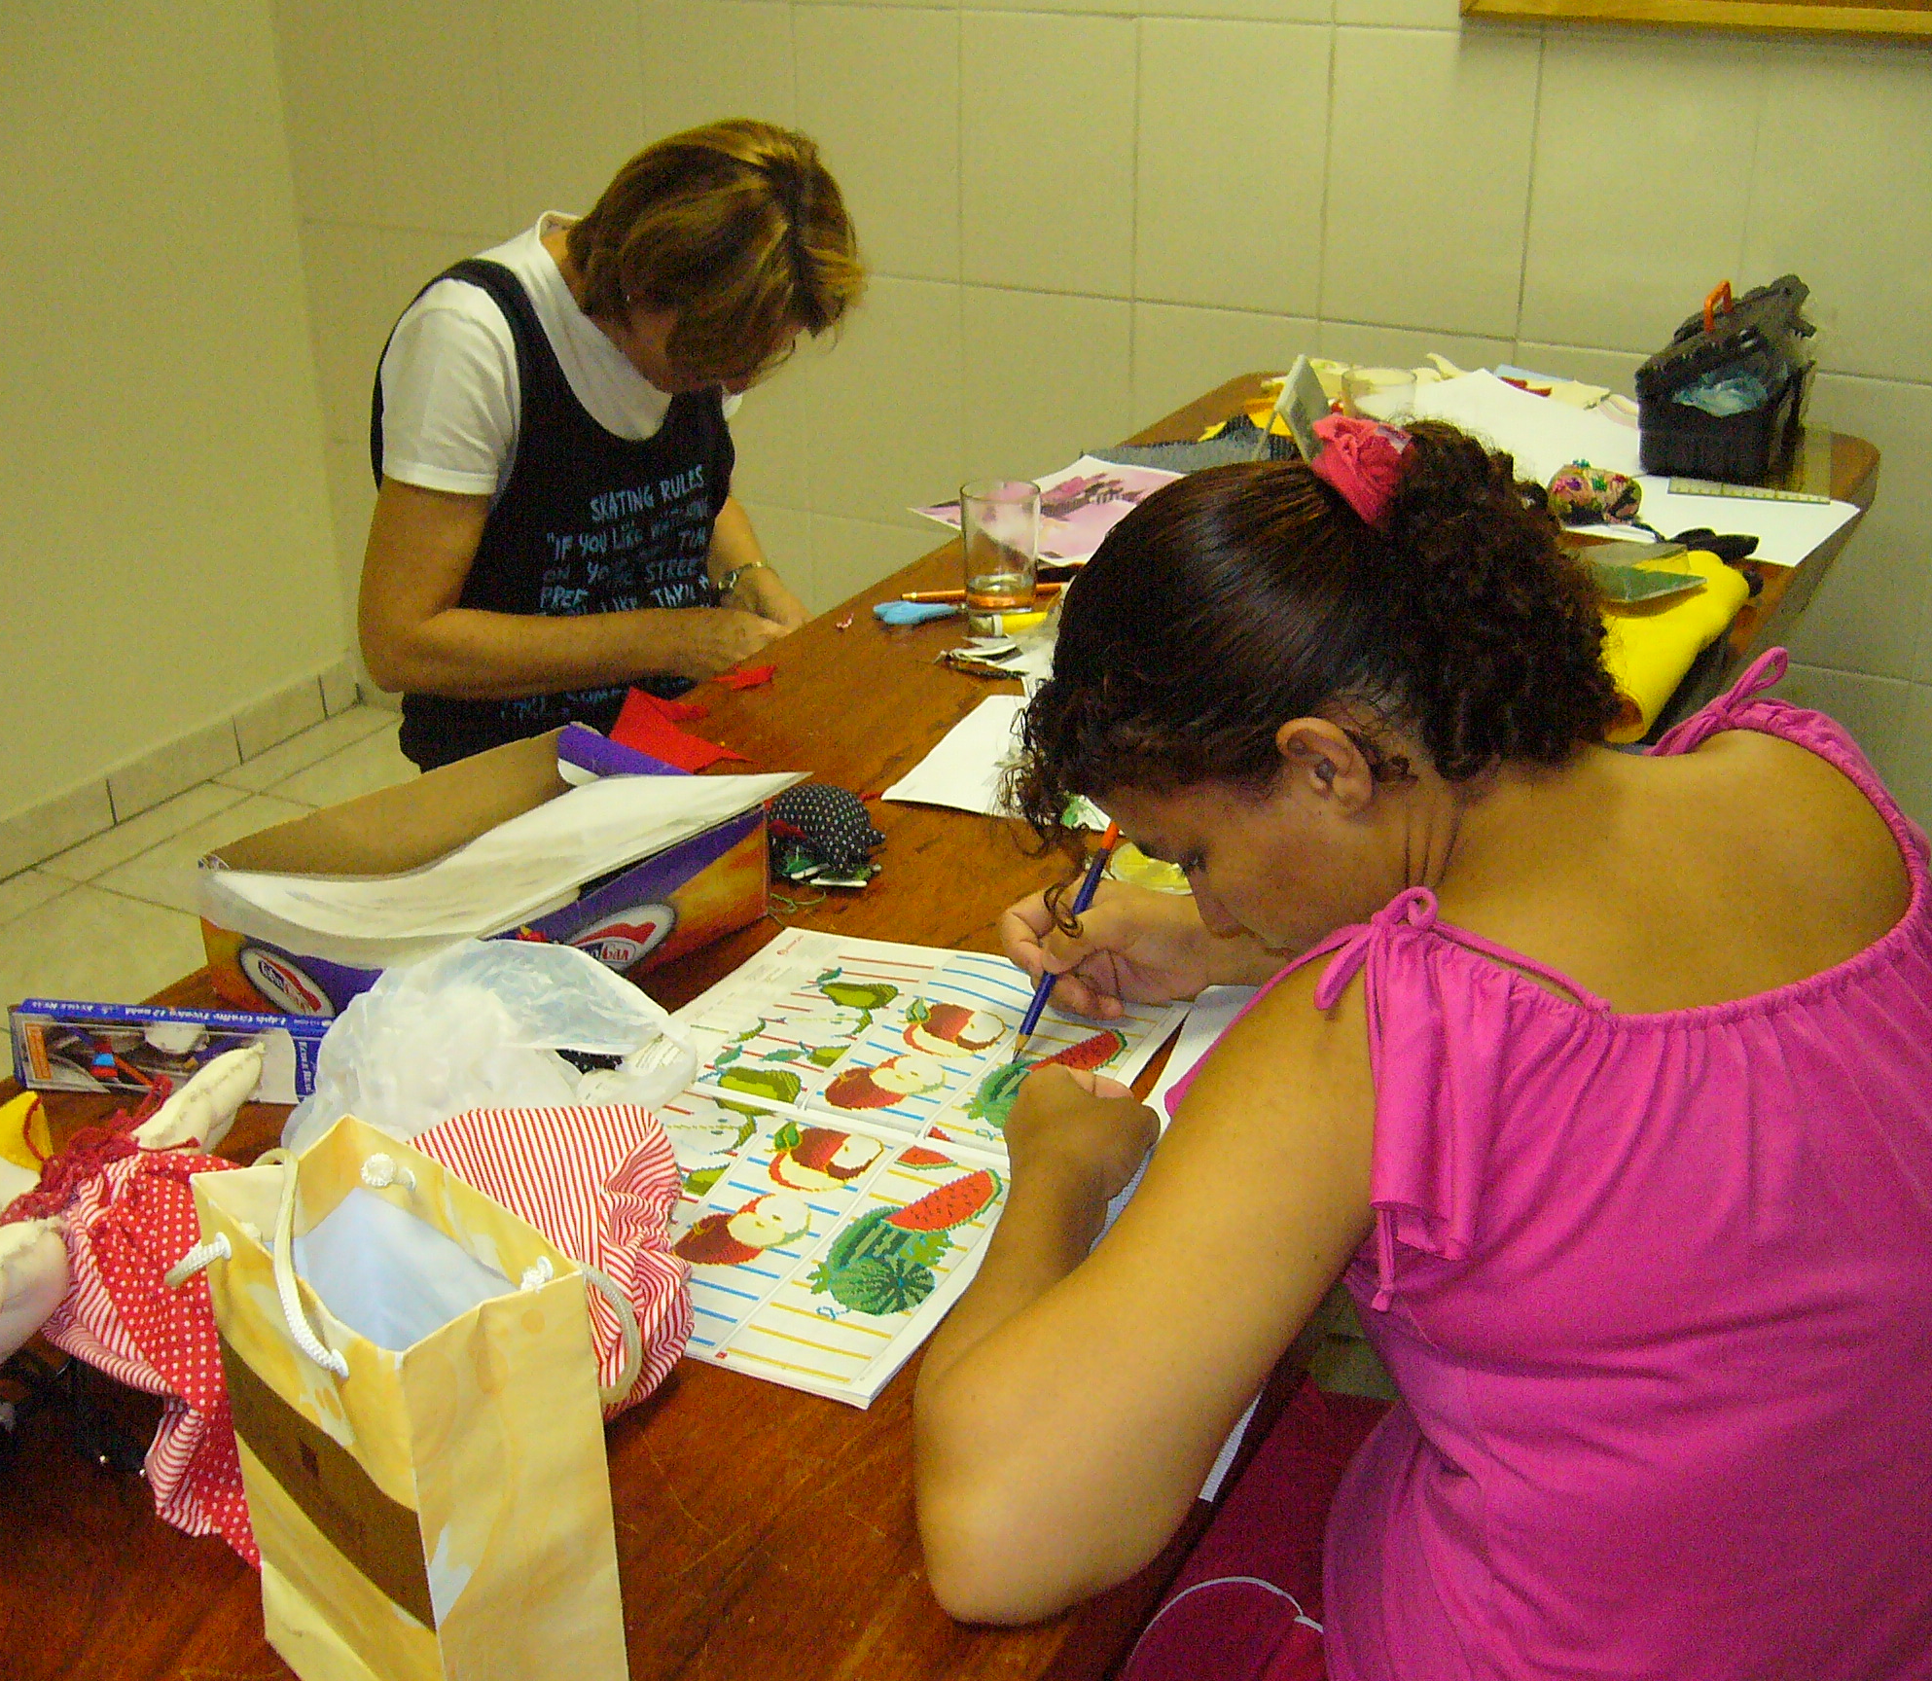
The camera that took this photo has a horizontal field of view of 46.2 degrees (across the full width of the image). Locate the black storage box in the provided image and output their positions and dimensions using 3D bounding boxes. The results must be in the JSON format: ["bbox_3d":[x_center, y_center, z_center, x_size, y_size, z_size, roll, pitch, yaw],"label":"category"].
[{"bbox_3d":[0.777,-0.472,2.307,0.148,0.186,0.172,11,28,24],"label":"black storage box"}]

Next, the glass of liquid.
[{"bbox_3d":[0.031,-0.256,1.980,0.067,0.110,0.067,-1,26,0],"label":"glass of liquid"}]

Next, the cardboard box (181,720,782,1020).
[{"bbox_3d":[-0.301,0.030,1.442,0.216,0.074,0.283,22,34,39],"label":"cardboard box"}]

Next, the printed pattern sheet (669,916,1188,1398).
[{"bbox_3d":[-0.079,0.158,1.245,0.270,0.010,0.400,11,28,23],"label":"printed pattern sheet"}]

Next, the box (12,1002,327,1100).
[{"bbox_3d":[-0.451,0.121,1.291,0.186,0.046,0.018,3,26,9],"label":"box"}]

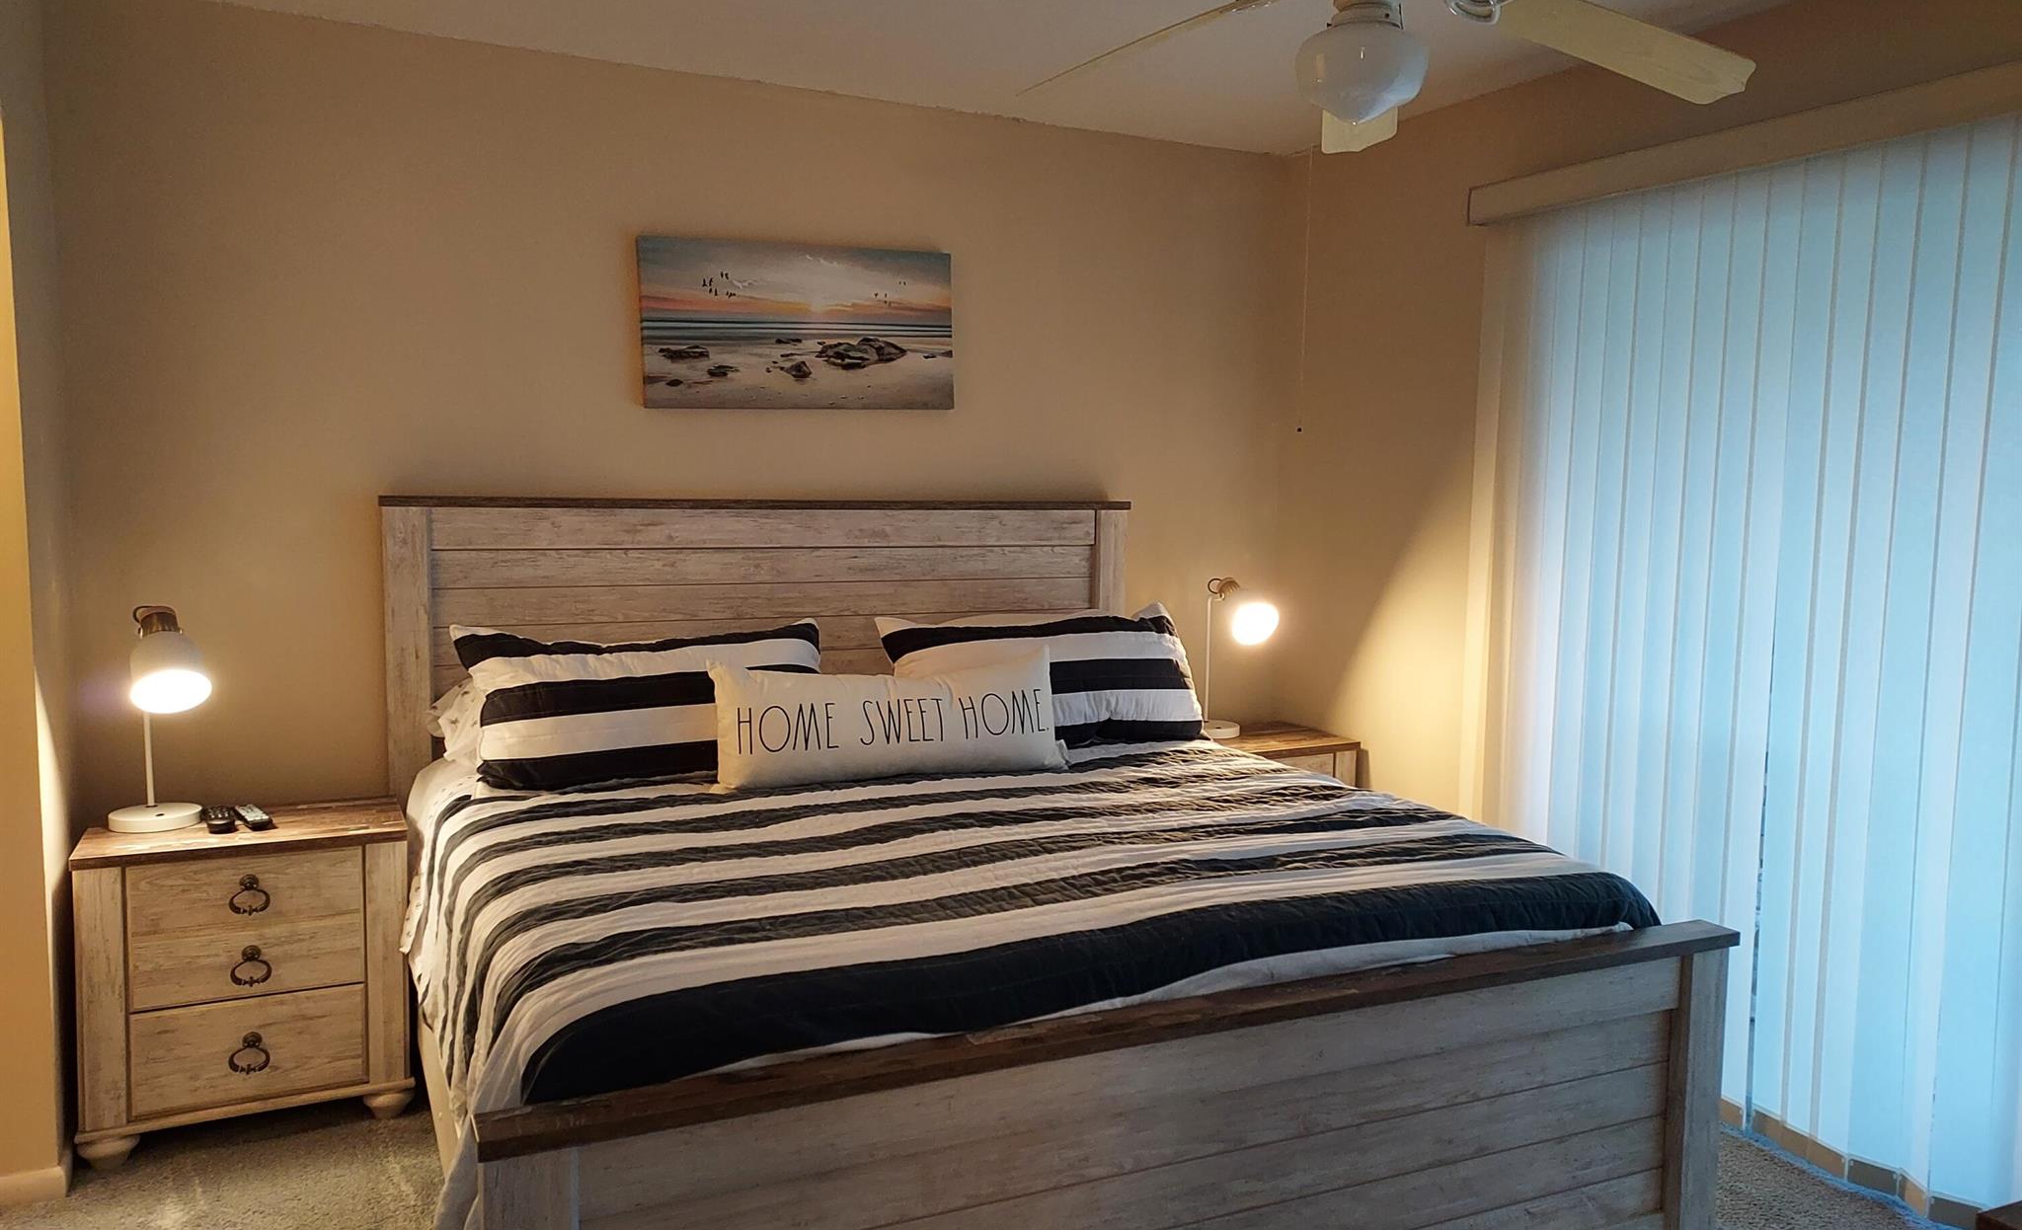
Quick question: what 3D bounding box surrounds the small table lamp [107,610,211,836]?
[{"bbox_3d":[-1.799,0.213,2.961,0.180,0.475,0.240,-4,8,-43],"label":"small table lamp"}]

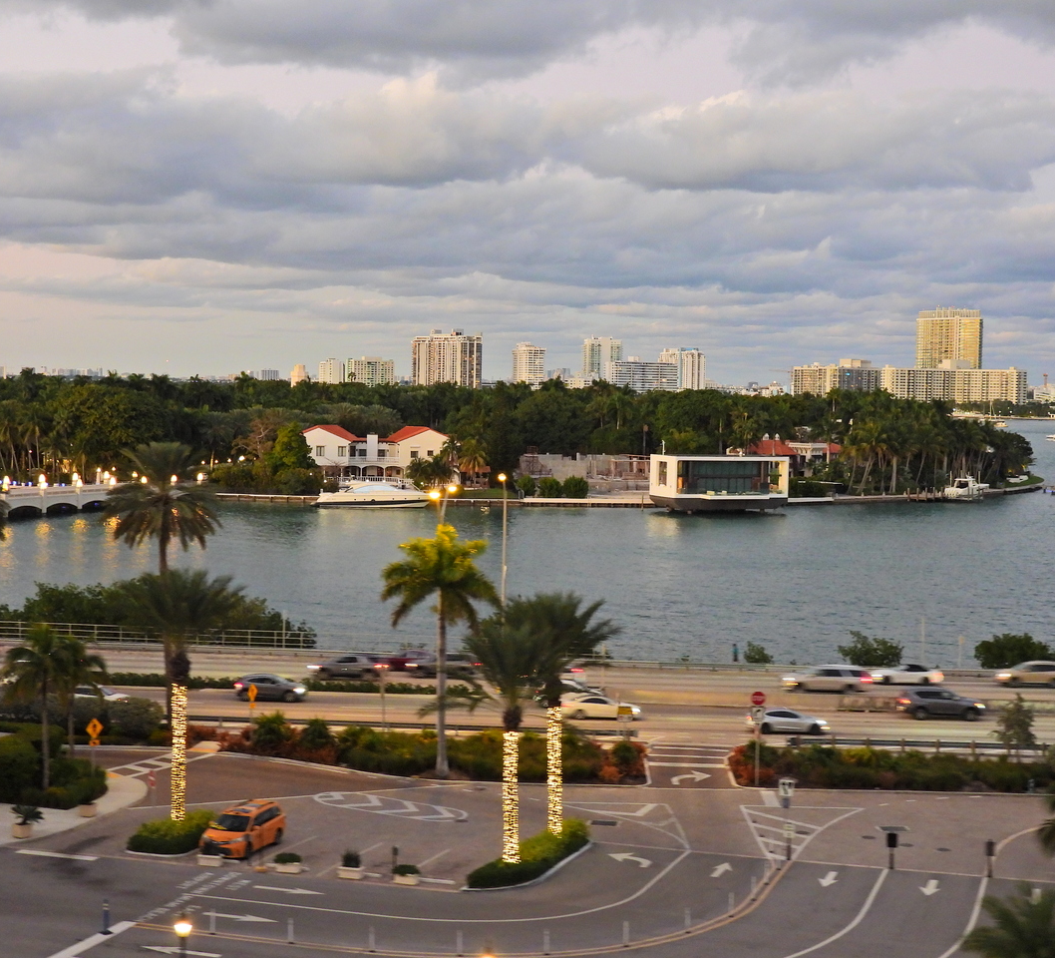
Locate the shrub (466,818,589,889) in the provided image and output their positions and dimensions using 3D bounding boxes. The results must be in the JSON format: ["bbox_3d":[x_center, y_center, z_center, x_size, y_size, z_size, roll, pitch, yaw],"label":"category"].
[{"bbox_3d":[0.409,15.515,76.301,2.100,0.720,9.800,2,3,24],"label":"shrub"}]

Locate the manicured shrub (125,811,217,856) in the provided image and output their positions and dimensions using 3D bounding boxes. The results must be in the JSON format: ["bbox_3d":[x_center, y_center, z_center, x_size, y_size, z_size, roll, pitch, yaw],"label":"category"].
[{"bbox_3d":[-15.299,15.586,82.044,2.900,0.850,4.900,2,3,23],"label":"manicured shrub"}]

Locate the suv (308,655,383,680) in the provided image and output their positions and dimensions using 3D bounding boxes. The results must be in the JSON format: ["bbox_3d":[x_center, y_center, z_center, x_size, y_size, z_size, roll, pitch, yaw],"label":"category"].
[{"bbox_3d":[-12.057,12.611,124.815,4.850,1.720,1.920,1,3,5],"label":"suv"}]

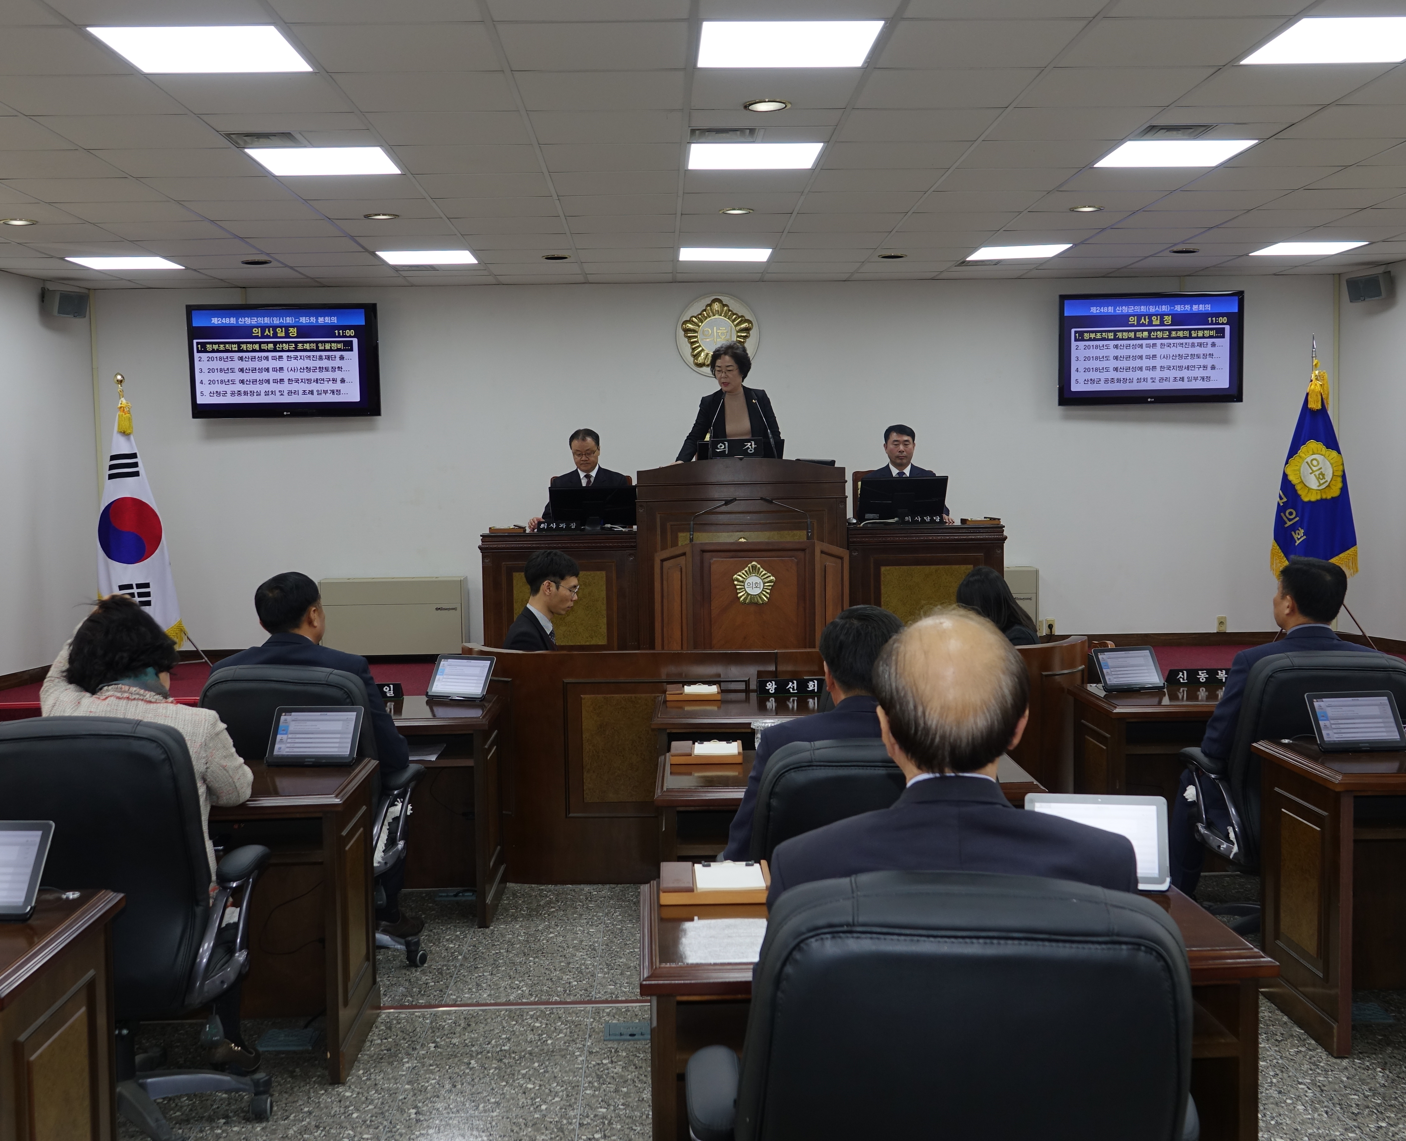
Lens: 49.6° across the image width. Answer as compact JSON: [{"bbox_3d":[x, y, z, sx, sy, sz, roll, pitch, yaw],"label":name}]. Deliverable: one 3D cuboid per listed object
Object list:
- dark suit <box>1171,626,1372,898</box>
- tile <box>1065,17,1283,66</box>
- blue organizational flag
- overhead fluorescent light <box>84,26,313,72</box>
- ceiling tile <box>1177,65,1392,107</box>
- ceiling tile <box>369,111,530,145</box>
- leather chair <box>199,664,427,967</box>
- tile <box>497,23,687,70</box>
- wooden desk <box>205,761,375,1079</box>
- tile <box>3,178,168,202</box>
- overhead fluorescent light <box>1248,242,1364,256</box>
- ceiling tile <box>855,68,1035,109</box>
[{"bbox_3d":[1.895,0.615,5.023,0.580,0.920,0.660,-1,4,-10],"label":"dark suit"},{"bbox_3d":[1.476,-1.690,4.852,0.600,0.020,0.585,-1,4,-2],"label":"tile"},{"bbox_3d":[4.248,-0.735,10.563,0.580,1.600,0.340,0,4,10],"label":"blue organizational flag"},{"bbox_3d":[-1.548,-1.656,4.770,0.585,0.050,0.570,-1,4,-2],"label":"overhead fluorescent light"},{"bbox_3d":[2.105,-1.766,5.530,0.595,0.020,0.585,-1,4,-2],"label":"ceiling tile"},{"bbox_3d":[-0.973,-1.718,5.897,0.590,0.020,0.575,-1,4,-2],"label":"ceiling tile"},{"bbox_3d":[-1.222,0.768,4.813,0.660,1.020,0.700,-1,4,1],"label":"leather chair"},{"bbox_3d":[-0.338,-1.661,4.803,0.600,0.020,0.585,-1,4,-2],"label":"tile"},{"bbox_3d":[-1.434,0.938,4.177,1.020,0.710,0.610,-1,4,-2],"label":"wooden desk"},{"bbox_3d":[-2.841,-1.762,7.000,0.600,0.020,0.585,-1,4,-2],"label":"tile"},{"bbox_3d":[3.888,-2.078,9.752,0.590,0.050,0.585,-1,4,-2],"label":"overhead fluorescent light"},{"bbox_3d":[0.857,-1.713,5.383,0.590,0.020,0.575,-1,4,-2],"label":"ceiling tile"}]

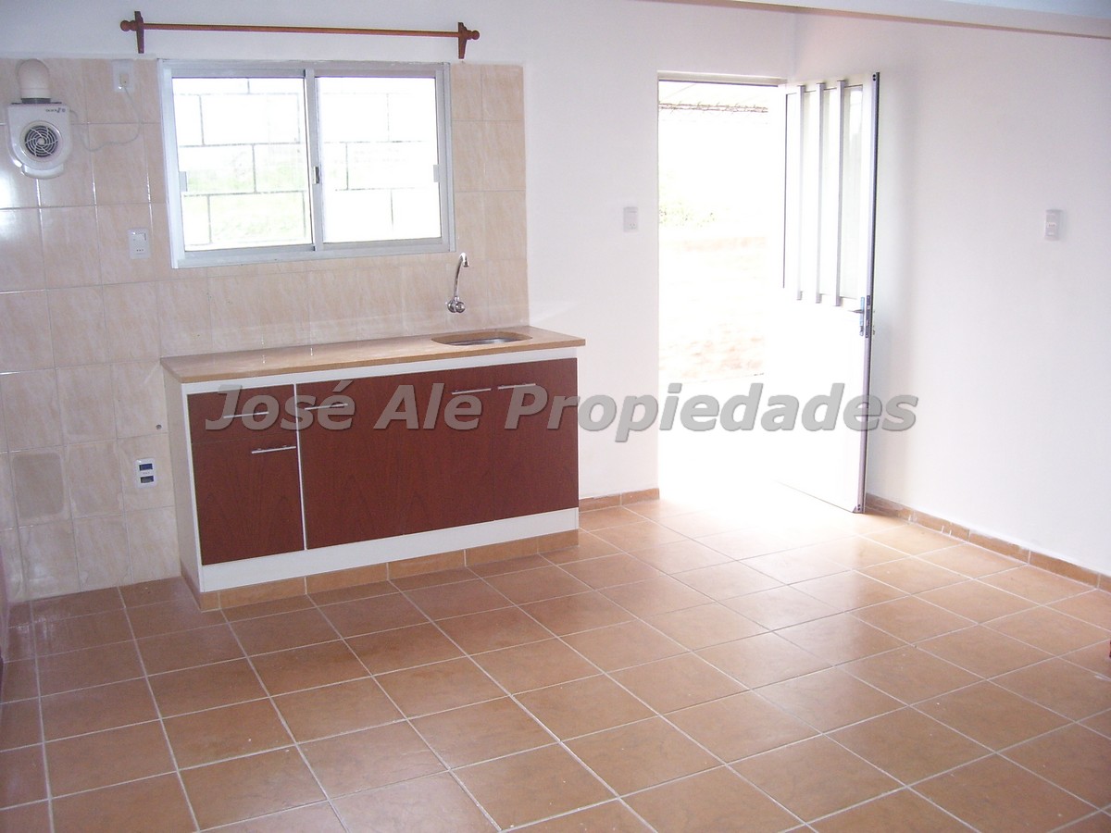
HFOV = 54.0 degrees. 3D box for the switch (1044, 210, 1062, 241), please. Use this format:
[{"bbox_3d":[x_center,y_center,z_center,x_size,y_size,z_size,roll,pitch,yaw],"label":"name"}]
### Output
[{"bbox_3d":[1.892,-0.727,4.148,0.014,0.117,0.075,-7,13,-26],"label":"switch"}]

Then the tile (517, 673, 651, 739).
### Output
[{"bbox_3d":[0.089,0.873,3.281,0.327,0.010,0.327,-7,13,-25],"label":"tile"}]

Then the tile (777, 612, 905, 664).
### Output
[{"bbox_3d":[0.985,0.770,3.746,0.329,0.010,0.329,-7,13,-26],"label":"tile"}]

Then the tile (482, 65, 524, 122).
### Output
[{"bbox_3d":[-0.227,-1.400,4.731,0.200,0.236,0.010,-7,13,-26],"label":"tile"}]

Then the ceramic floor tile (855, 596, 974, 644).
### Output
[{"bbox_3d":[1.265,0.723,3.881,0.330,0.009,0.330,-7,13,-26],"label":"ceramic floor tile"}]

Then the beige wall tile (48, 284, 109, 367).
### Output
[{"bbox_3d":[-1.805,-0.341,4.131,0.200,0.300,0.008,-7,13,-26],"label":"beige wall tile"}]

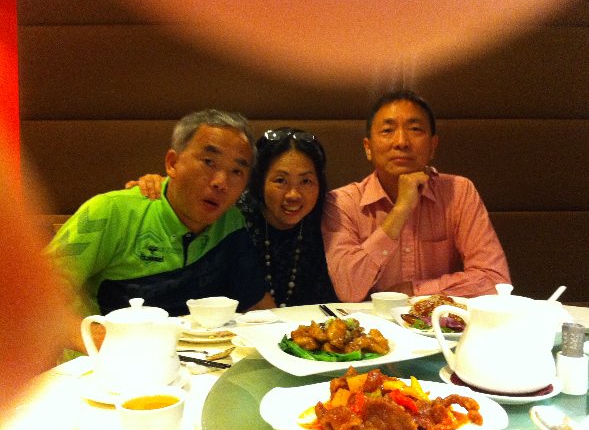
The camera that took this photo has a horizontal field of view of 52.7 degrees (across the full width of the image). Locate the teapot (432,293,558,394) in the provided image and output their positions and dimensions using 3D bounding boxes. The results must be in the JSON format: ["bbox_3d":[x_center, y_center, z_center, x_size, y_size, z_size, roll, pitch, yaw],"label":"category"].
[{"bbox_3d":[0.264,0.149,0.755,0.182,0.126,0.124,0,3,-2],"label":"teapot"}]

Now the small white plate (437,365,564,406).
[{"bbox_3d":[0.252,0.210,0.742,0.146,0.021,0.146,0,3,0],"label":"small white plate"}]

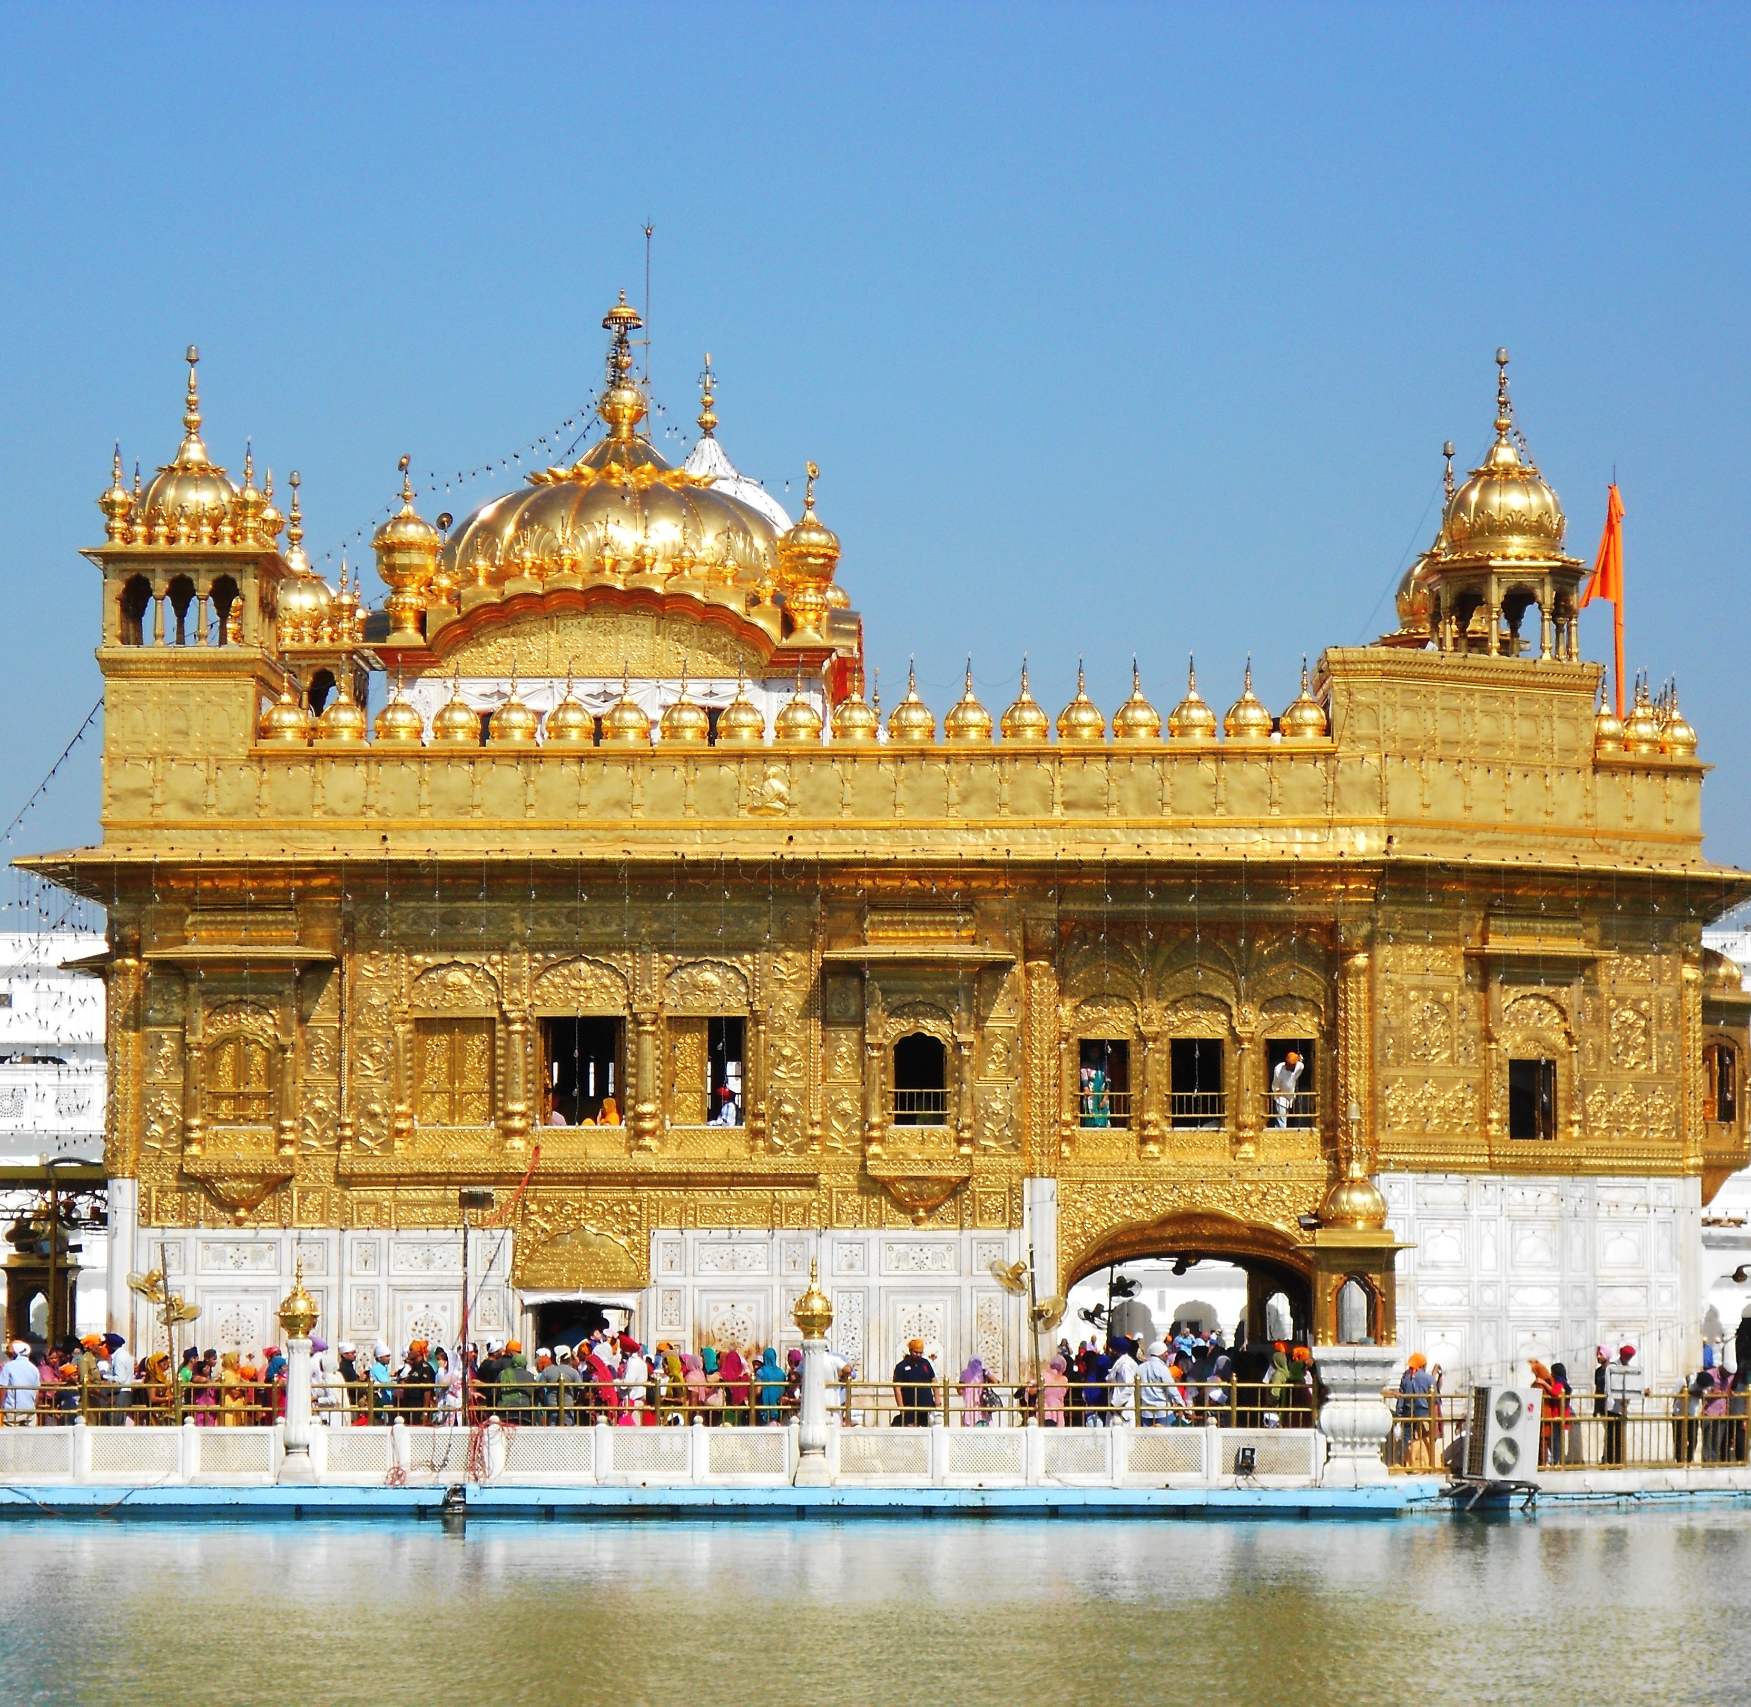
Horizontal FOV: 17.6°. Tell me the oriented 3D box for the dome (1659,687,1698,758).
[{"bbox_3d":[10.957,-1.831,77.124,0.530,1.073,0.510,0,-5,1],"label":"dome"}]

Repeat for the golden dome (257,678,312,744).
[{"bbox_3d":[-7.815,-1.913,74.855,0.683,0.957,0.683,0,-5,2],"label":"golden dome"}]

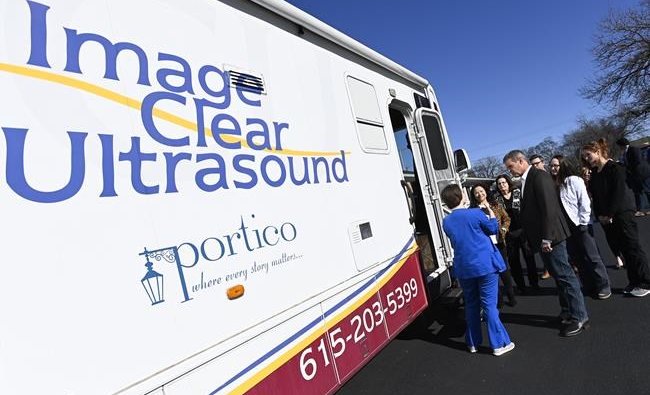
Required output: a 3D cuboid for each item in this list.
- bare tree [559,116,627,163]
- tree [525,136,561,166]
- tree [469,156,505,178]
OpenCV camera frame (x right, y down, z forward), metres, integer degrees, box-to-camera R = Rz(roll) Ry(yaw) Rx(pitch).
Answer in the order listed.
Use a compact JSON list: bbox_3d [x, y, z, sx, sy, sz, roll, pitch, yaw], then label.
[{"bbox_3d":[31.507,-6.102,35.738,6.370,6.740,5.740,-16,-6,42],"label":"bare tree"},{"bbox_3d":[35.360,-6.189,48.115,5.870,7.040,5.280,-15,-5,37],"label":"tree"},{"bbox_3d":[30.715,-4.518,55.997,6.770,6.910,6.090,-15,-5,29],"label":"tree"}]

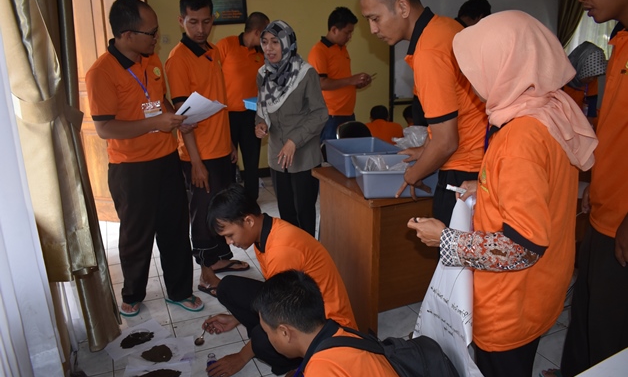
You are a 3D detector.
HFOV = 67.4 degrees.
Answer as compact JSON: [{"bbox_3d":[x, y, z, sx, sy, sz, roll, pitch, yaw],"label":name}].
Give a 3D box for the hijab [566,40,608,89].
[{"bbox_3d":[1.620,-0.731,2.800,0.230,0.300,0.250,2,16,9],"label":"hijab"}]

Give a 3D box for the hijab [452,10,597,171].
[{"bbox_3d":[0.518,-0.241,1.160,0.335,0.385,0.270,8,18,28],"label":"hijab"}]

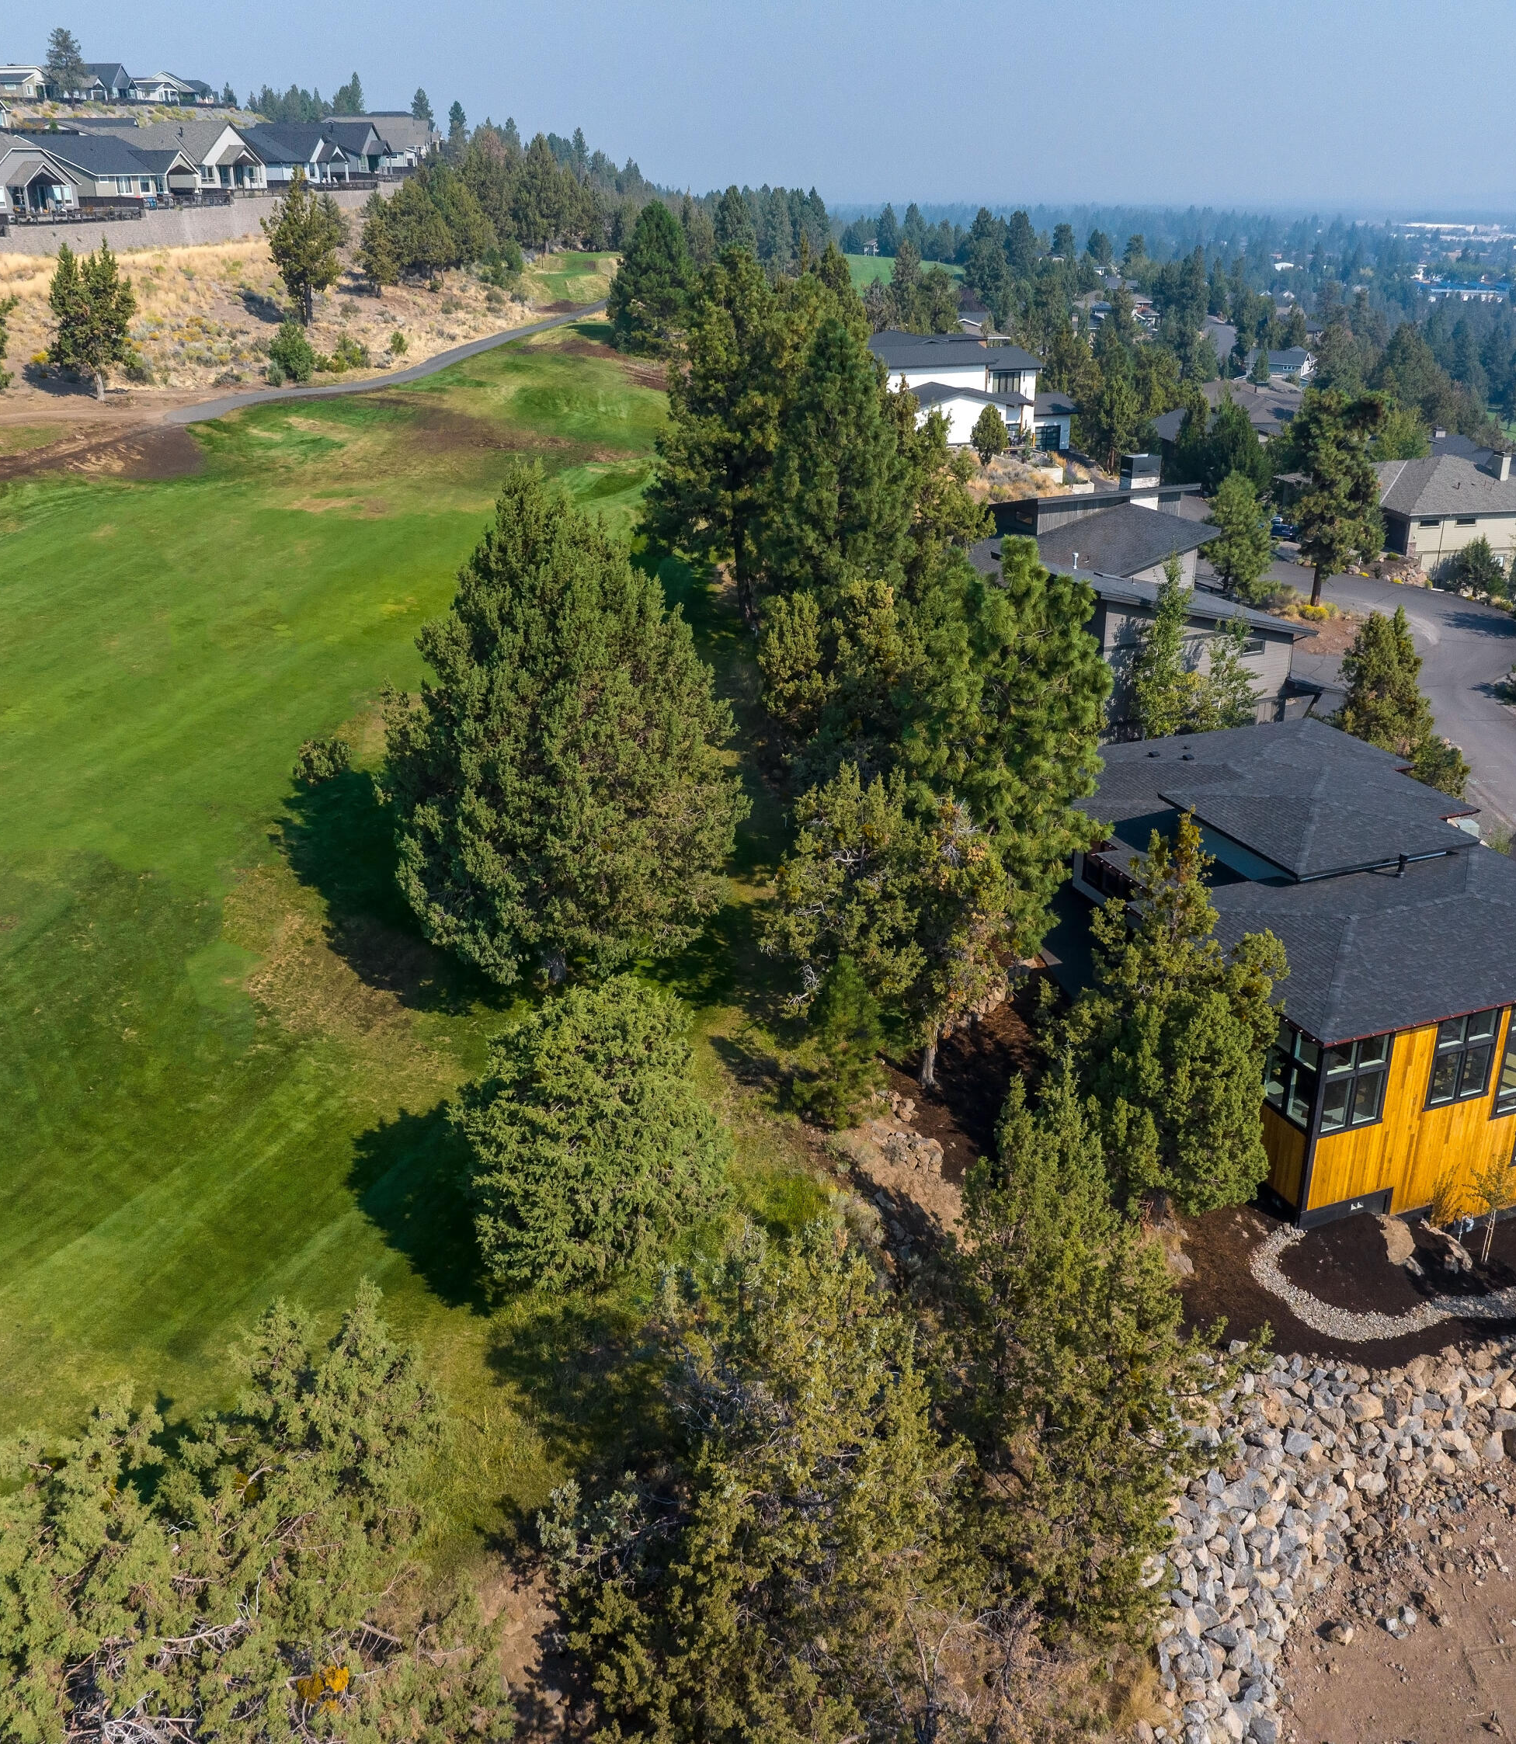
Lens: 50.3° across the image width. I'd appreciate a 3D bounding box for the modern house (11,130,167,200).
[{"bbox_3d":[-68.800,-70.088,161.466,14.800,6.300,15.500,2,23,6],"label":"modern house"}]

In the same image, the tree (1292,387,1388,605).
[{"bbox_3d":[40.120,-25.870,111.590,6.670,14.780,6.670,8,24,18],"label":"tree"}]

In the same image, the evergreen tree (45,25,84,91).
[{"bbox_3d":[-122.038,-142.267,285.396,5.800,12.300,5.800,-8,24,-18],"label":"evergreen tree"}]

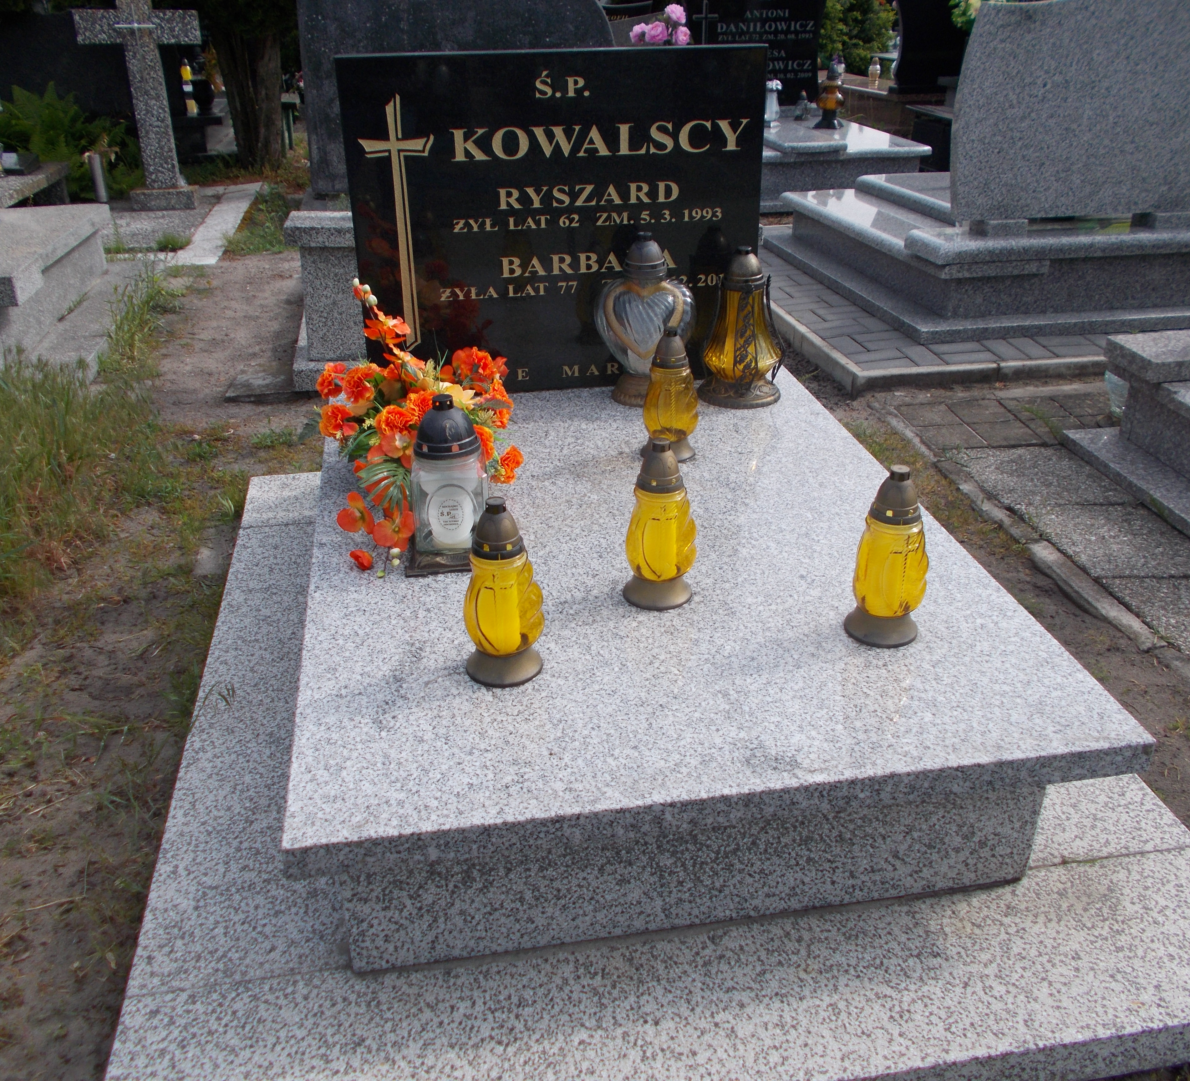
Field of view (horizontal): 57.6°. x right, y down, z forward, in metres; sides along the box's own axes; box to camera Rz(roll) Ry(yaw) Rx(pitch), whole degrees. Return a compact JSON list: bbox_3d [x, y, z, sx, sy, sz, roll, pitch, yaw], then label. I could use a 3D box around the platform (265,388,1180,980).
[{"bbox_3d":[0.045,0.081,1.974,1.040,0.322,1.508,-5,28,-9],"label":"platform"}]

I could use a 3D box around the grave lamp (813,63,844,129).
[{"bbox_3d":[1.433,-2.720,6.617,0.187,0.362,0.187,-5,28,-9],"label":"grave lamp"}]

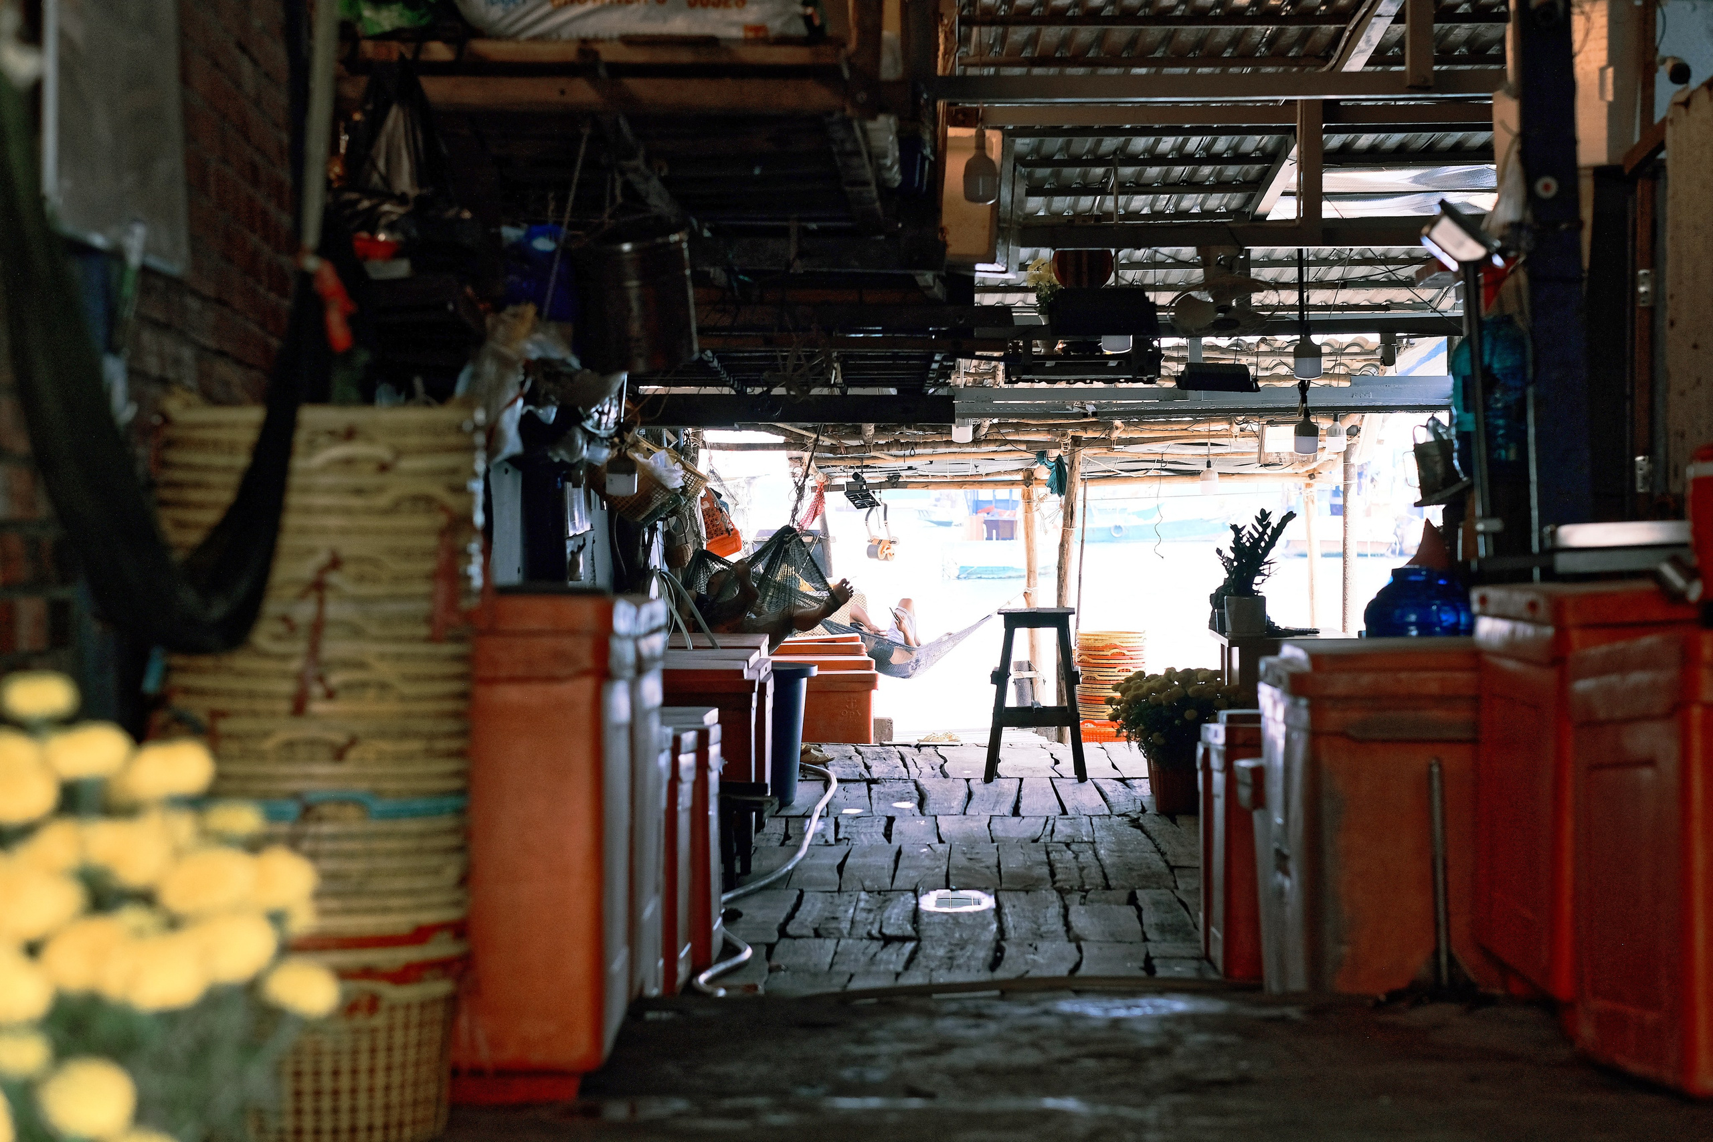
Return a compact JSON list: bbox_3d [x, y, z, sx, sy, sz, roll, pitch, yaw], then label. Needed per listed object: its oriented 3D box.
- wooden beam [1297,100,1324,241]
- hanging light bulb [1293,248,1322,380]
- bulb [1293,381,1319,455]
[{"bbox_3d":[1.822,-1.603,16.000,0.090,0.580,0.080,0,1,2],"label":"wooden beam"},{"bbox_3d":[1.726,-0.983,15.300,0.105,0.500,0.105,0,1,0],"label":"hanging light bulb"},{"bbox_3d":[1.890,-0.644,16.800,0.105,0.310,0.105,0,1,0],"label":"bulb"}]

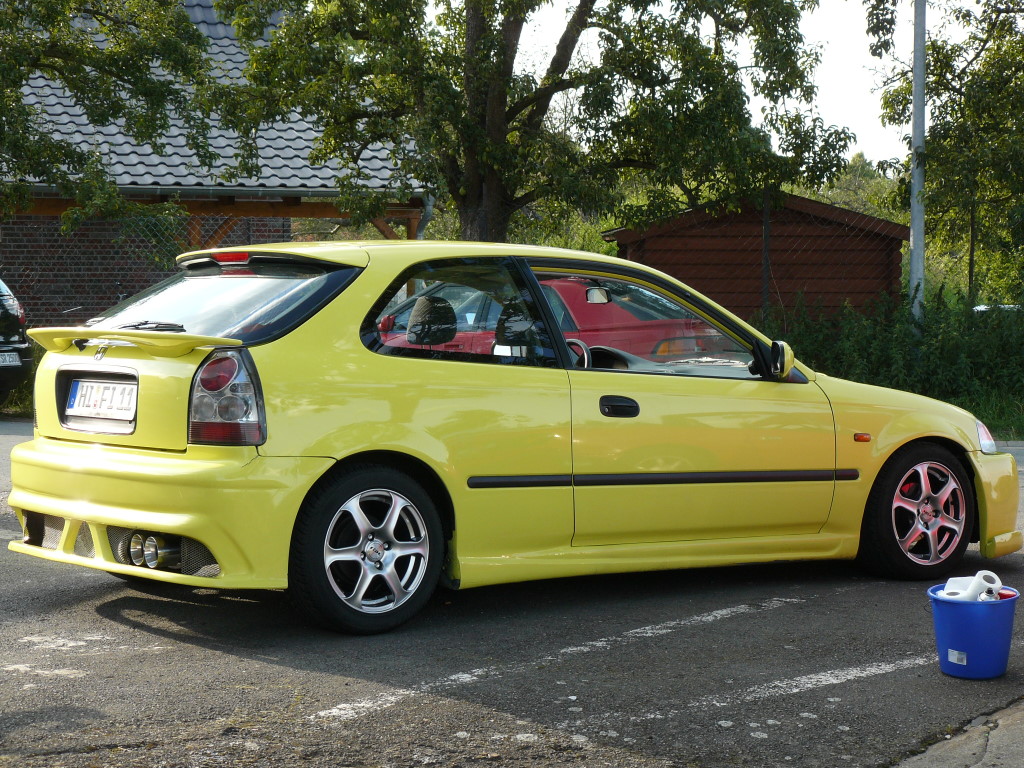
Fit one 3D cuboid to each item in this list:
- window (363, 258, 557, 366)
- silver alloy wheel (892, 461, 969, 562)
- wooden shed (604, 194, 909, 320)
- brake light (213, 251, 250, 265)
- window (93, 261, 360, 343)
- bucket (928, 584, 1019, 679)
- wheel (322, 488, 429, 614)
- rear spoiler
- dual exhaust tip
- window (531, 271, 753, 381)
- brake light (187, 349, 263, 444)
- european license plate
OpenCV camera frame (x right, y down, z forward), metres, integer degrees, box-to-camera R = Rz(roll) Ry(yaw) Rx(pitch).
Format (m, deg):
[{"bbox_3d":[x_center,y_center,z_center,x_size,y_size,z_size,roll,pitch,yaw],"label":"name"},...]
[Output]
[{"bbox_3d":[-0.193,-0.242,8.032,0.790,0.428,0.060,-1,-22,-37],"label":"window"},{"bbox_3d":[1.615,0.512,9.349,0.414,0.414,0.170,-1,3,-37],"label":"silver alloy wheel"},{"bbox_3d":[2.469,-0.853,24.042,2.980,2.170,2.800,1,2,0],"label":"wooden shed"},{"bbox_3d":[-0.986,-0.451,8.334,0.045,0.040,0.255,-1,3,-36],"label":"brake light"},{"bbox_3d":[-1.096,-0.286,8.223,0.570,0.100,1.300,-34,21,-31],"label":"window"},{"bbox_3d":[1.421,0.770,7.194,0.280,0.237,0.280,0,3,0],"label":"bucket"},{"bbox_3d":[-0.495,0.552,7.819,0.415,0.415,0.175,-1,3,-36],"label":"wheel"},{"bbox_3d":[-1.374,-0.144,8.023,0.220,0.095,1.470,-1,3,-37],"label":"rear spoiler"},{"bbox_3d":[-1.157,0.552,7.706,0.120,0.105,0.205,-1,3,-36],"label":"dual exhaust tip"},{"bbox_3d":[0.491,-0.218,8.521,0.960,0.452,0.060,-1,-22,-37],"label":"window"},{"bbox_3d":[-0.917,0.038,7.530,0.180,0.310,0.225,-1,3,-36],"label":"brake light"},{"bbox_3d":[-1.407,0.057,8.049,0.016,0.120,0.520,10,-4,-36],"label":"european license plate"}]

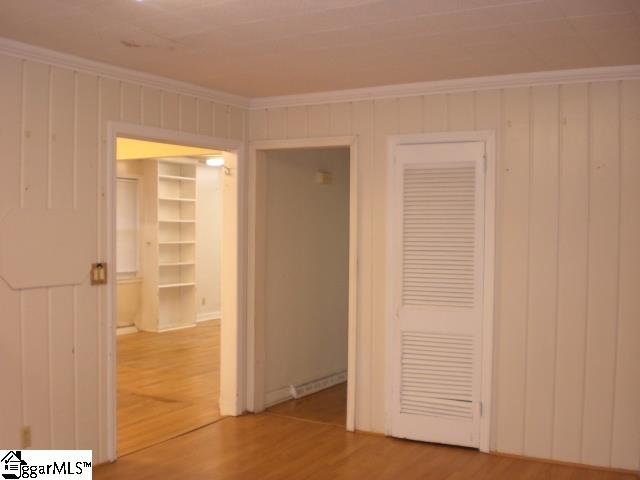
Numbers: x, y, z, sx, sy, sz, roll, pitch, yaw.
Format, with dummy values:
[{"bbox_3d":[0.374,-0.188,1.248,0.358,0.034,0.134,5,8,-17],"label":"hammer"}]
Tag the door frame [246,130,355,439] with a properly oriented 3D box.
[{"bbox_3d":[-0.132,0.305,5.287,0.963,2.107,0.120,1,2,31],"label":"door frame"}]

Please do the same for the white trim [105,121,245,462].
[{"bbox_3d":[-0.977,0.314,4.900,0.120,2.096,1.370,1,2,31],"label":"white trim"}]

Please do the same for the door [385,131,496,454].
[{"bbox_3d":[0.798,0.334,4.722,0.756,2.090,0.110,1,2,31],"label":"door"}]

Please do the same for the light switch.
[{"bbox_3d":[-1.320,0.208,4.229,0.018,0.131,0.120,1,2,31],"label":"light switch"}]

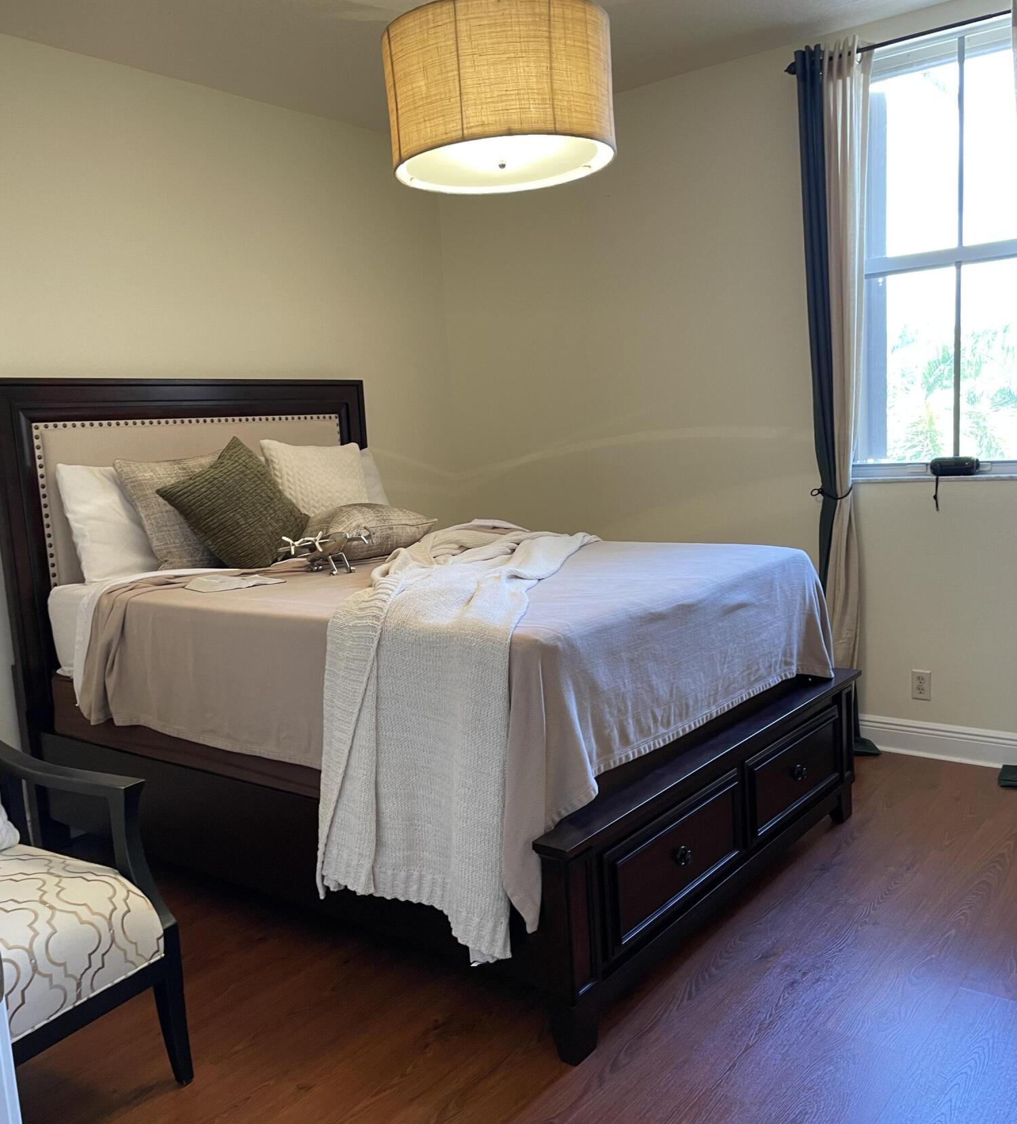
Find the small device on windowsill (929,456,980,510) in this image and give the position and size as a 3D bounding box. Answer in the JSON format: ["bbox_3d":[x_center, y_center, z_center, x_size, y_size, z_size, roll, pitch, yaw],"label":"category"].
[{"bbox_3d":[1.652,-0.289,3.767,0.167,0.193,0.074,3,10,38],"label":"small device on windowsill"}]

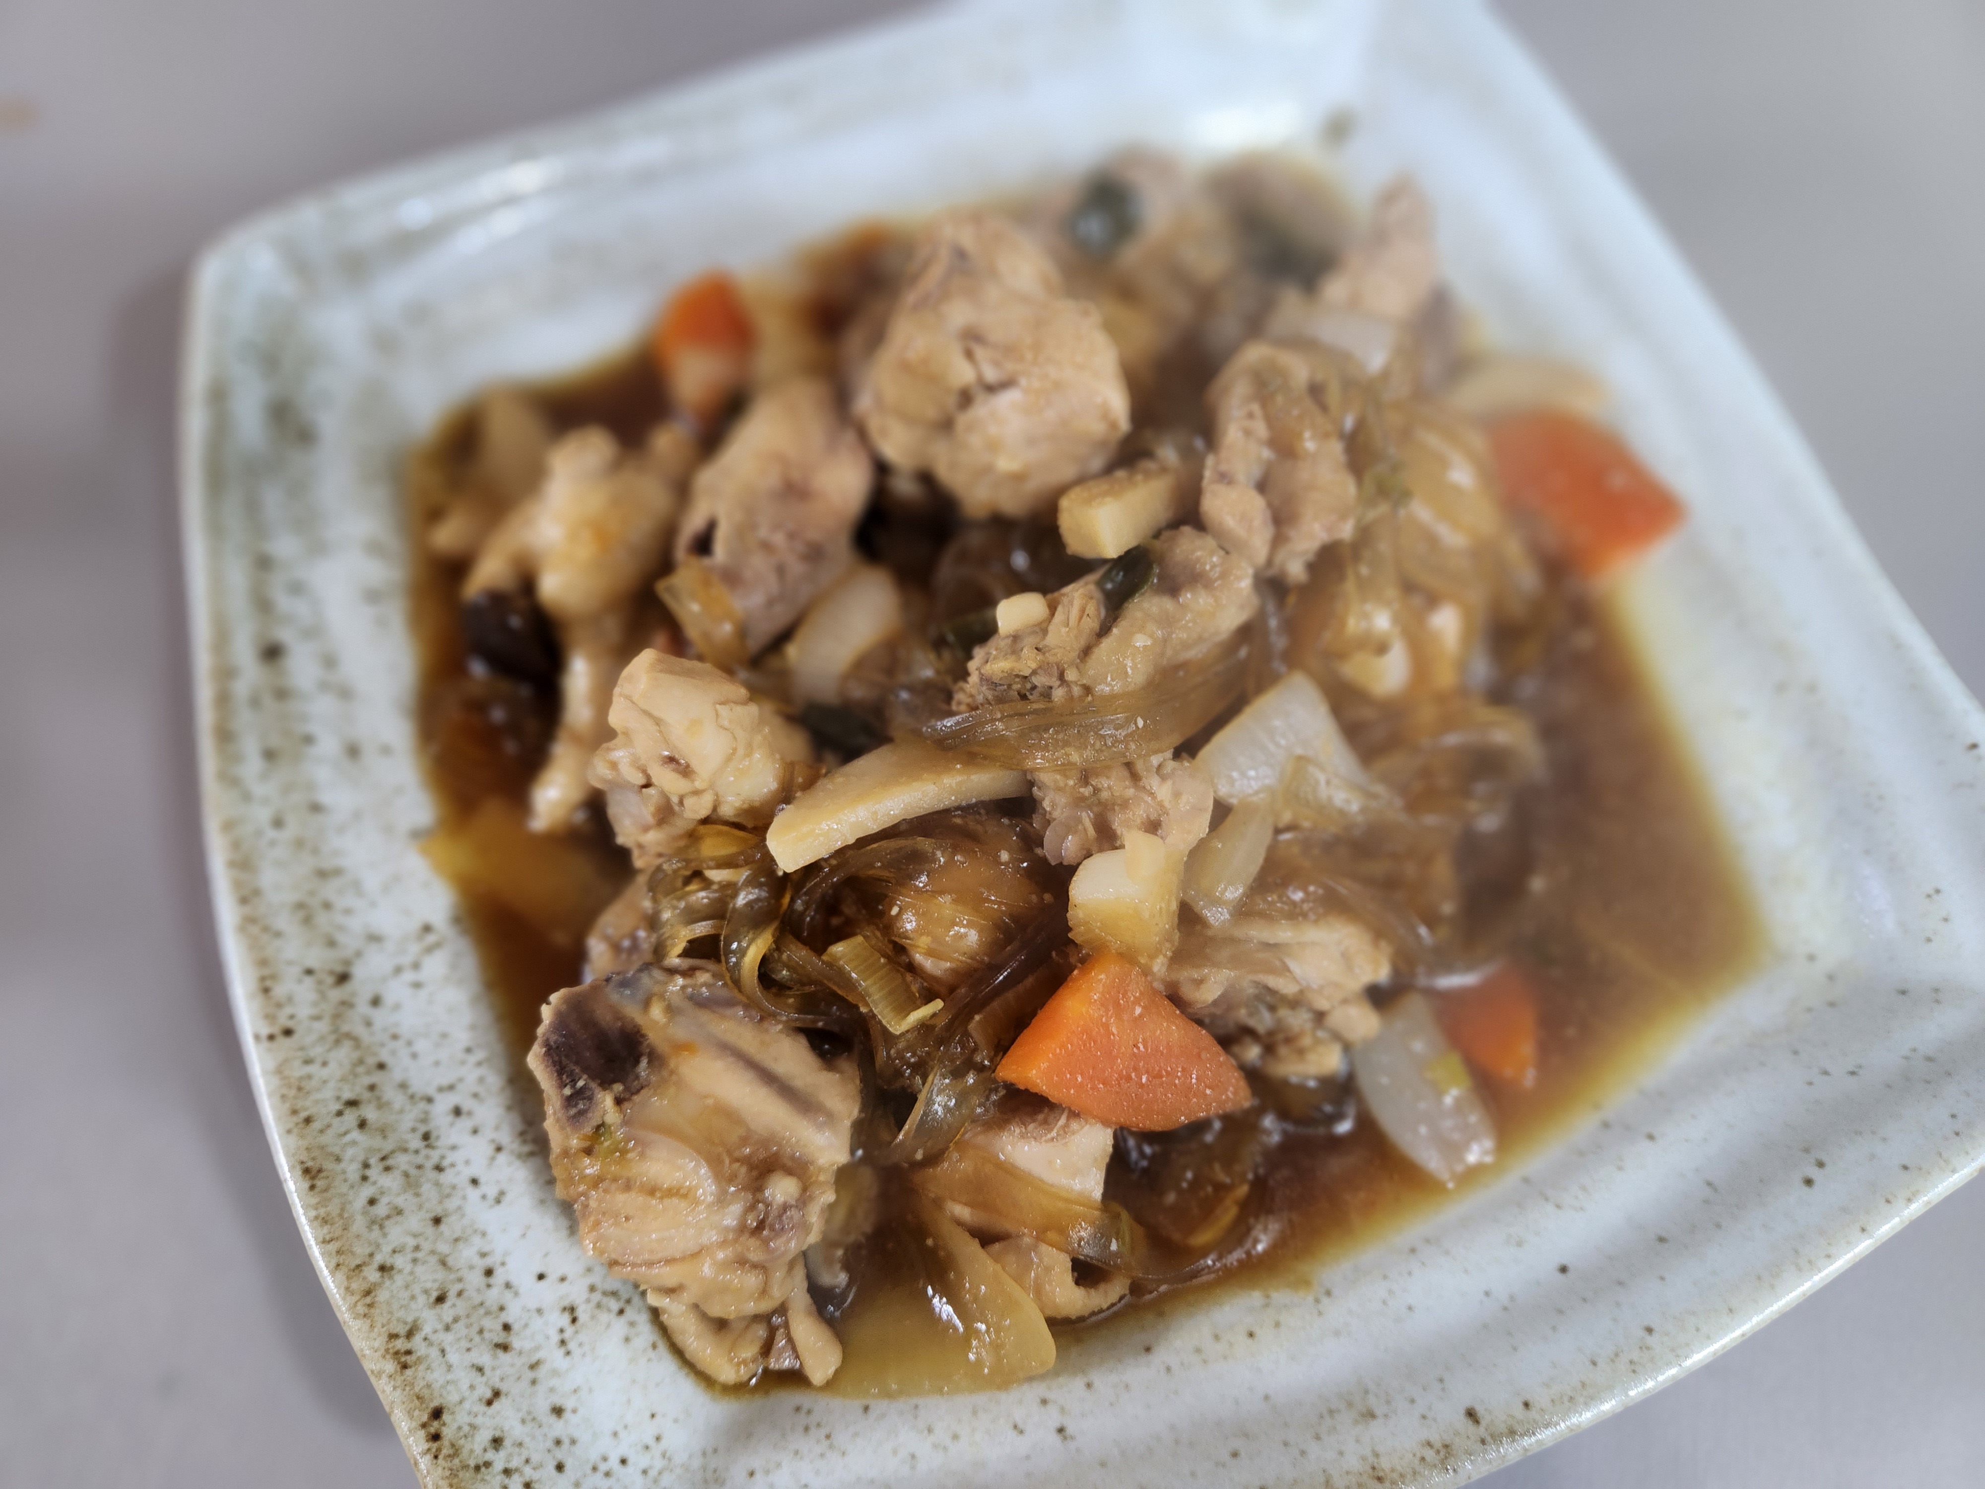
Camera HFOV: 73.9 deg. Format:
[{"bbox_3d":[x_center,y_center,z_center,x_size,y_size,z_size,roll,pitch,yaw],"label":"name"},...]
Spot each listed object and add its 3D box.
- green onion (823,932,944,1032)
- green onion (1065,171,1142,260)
[{"bbox_3d":[-0.020,0.043,0.237,0.018,0.007,0.011,43,74,14],"label":"green onion"},{"bbox_3d":[0.024,-0.114,0.285,0.015,0.009,0.015,7,69,2],"label":"green onion"}]

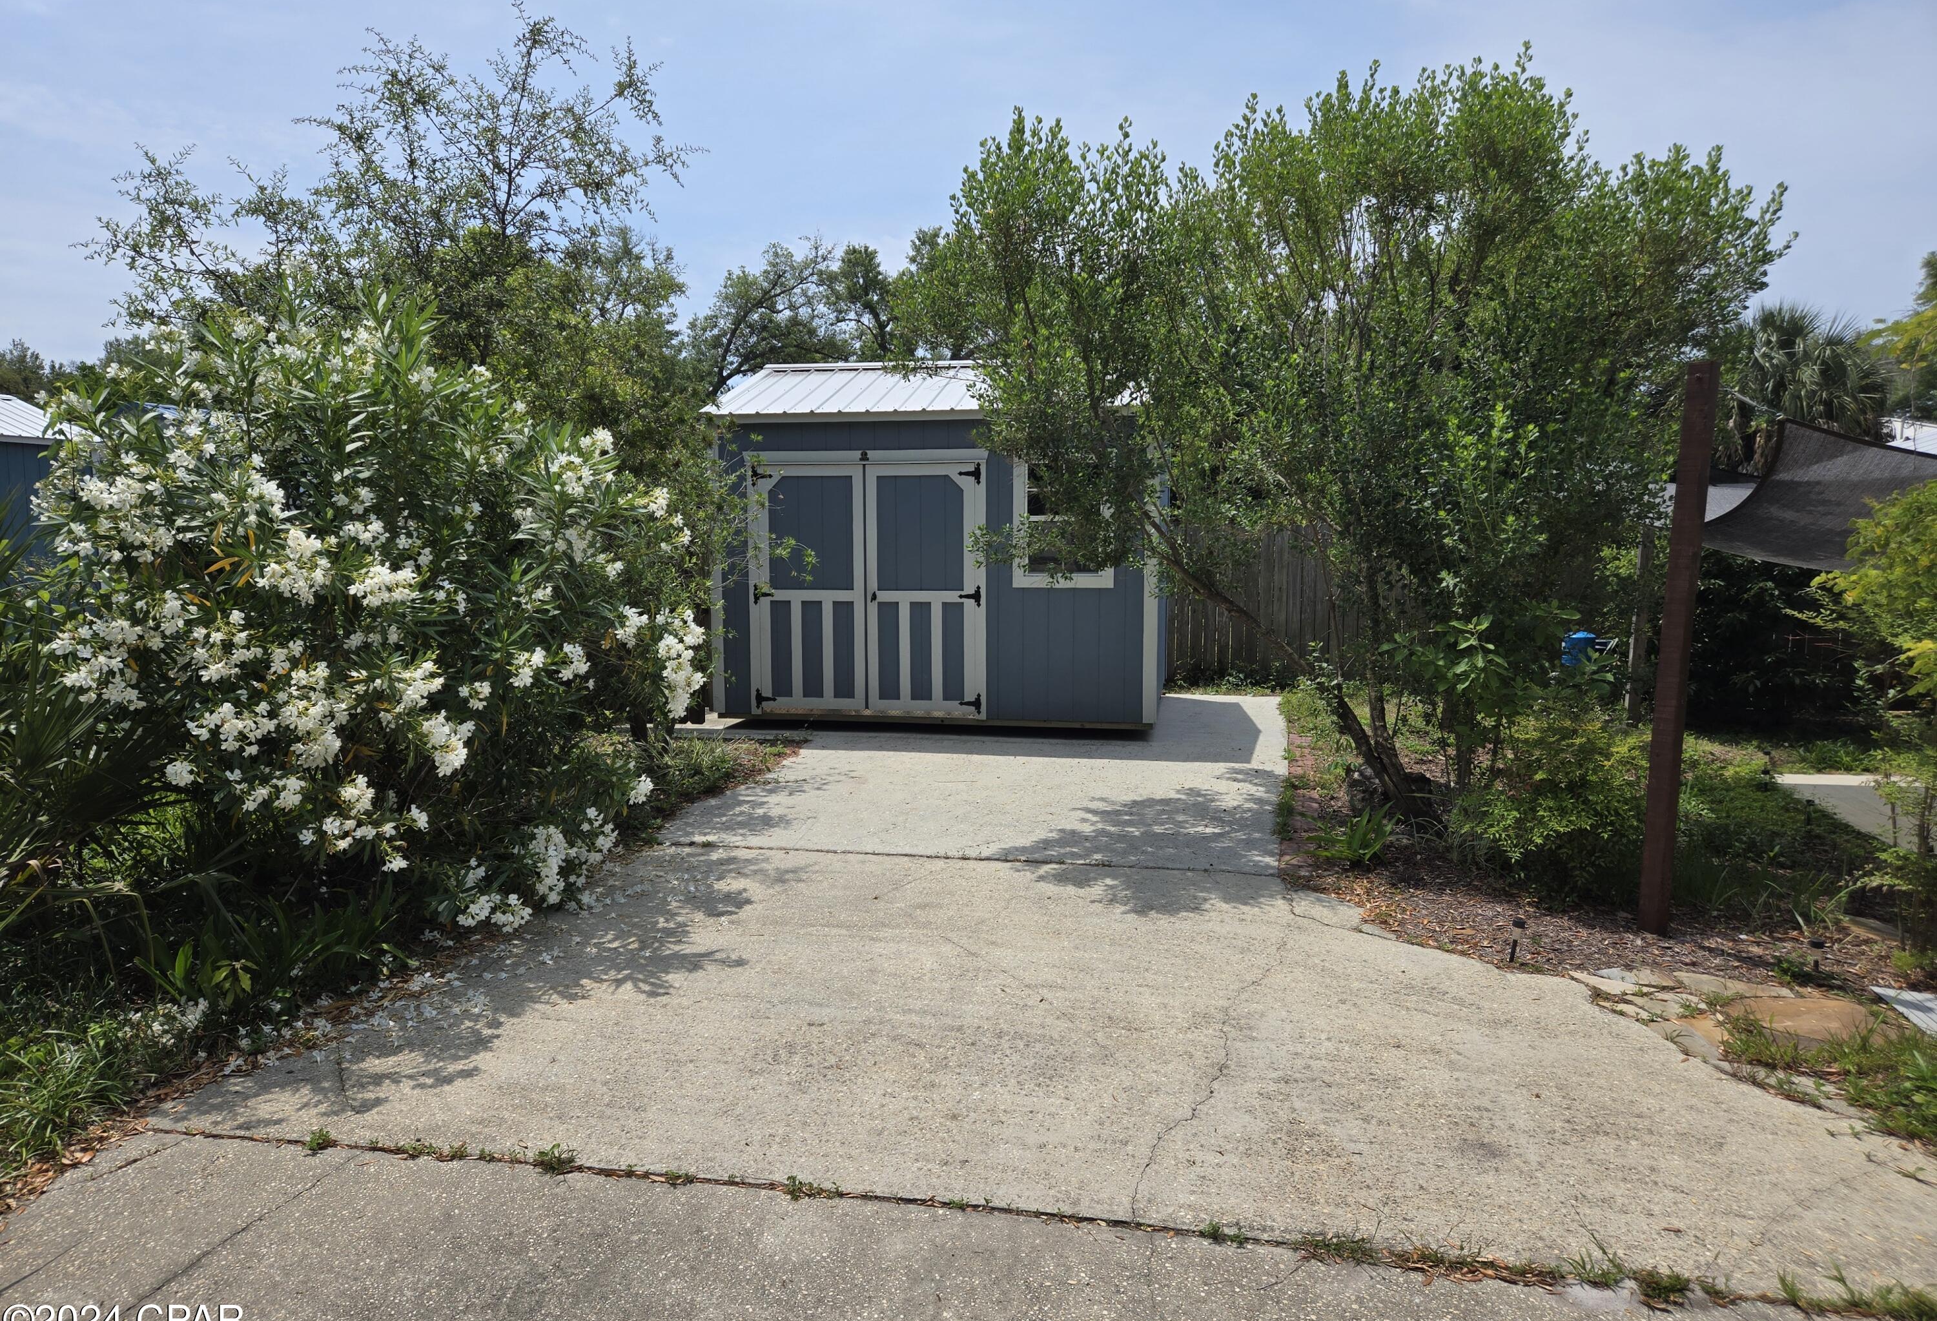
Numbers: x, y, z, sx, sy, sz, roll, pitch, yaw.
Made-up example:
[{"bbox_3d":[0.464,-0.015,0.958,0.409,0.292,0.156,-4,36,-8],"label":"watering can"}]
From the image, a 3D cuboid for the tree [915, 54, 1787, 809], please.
[{"bbox_3d":[2.000,-1.302,7.450,4.750,4.350,4.200,2,6,15],"label":"tree"}]

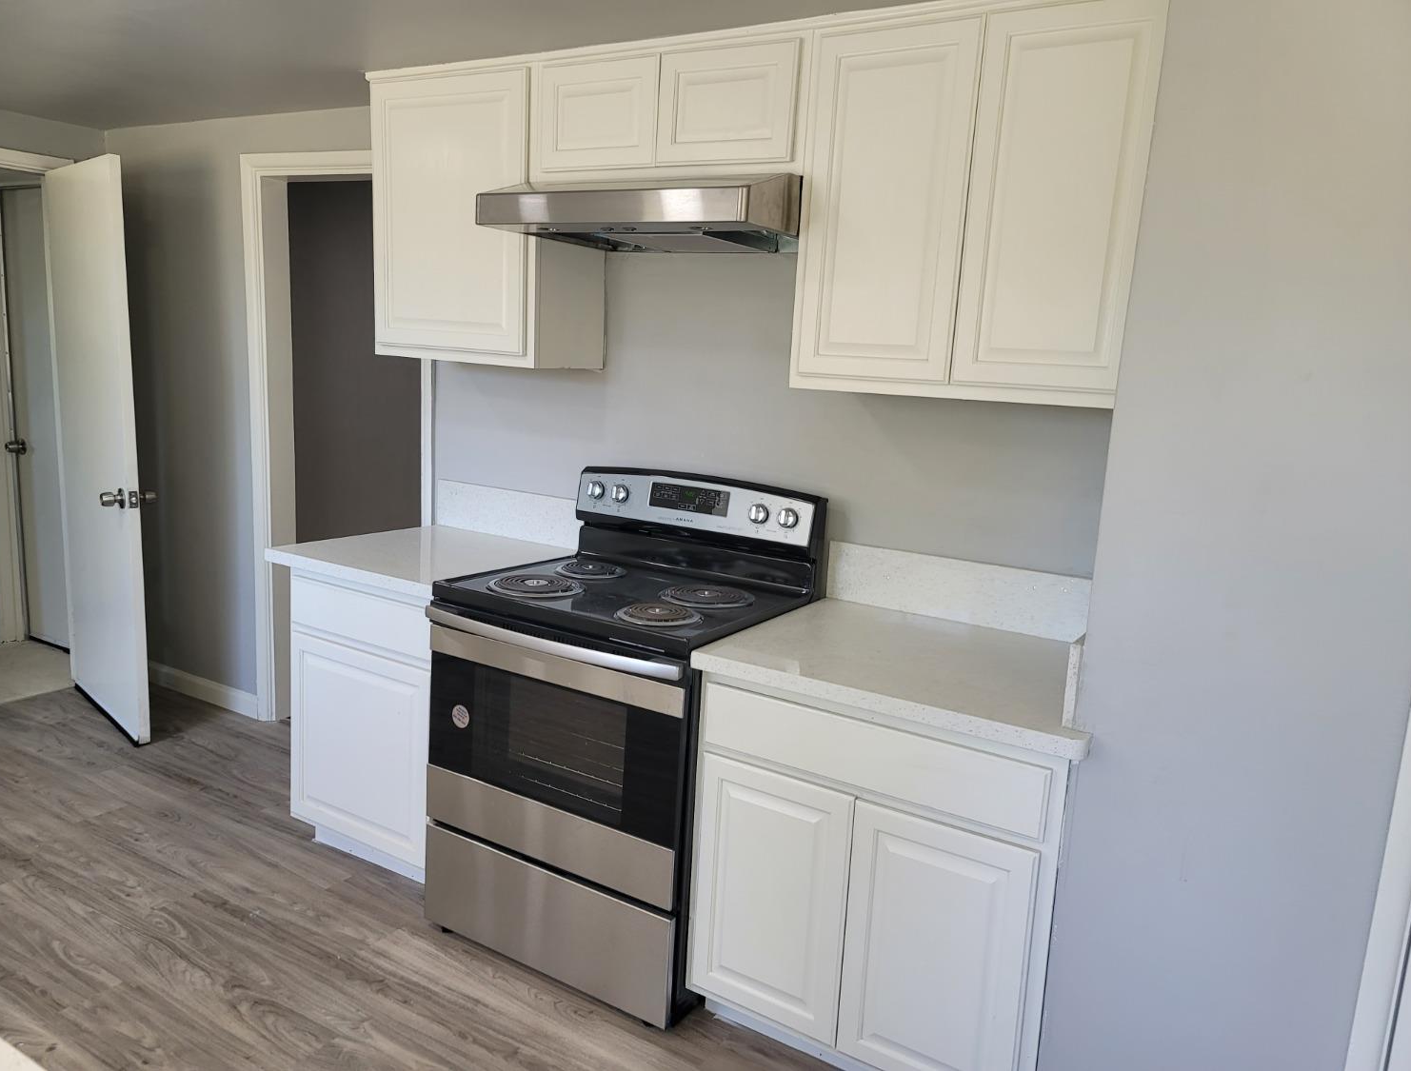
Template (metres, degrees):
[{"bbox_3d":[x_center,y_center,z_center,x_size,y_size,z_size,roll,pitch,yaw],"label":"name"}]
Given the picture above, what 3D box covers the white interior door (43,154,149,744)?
[{"bbox_3d":[-2.269,-0.312,3.839,0.806,2.035,0.036,13,14,44],"label":"white interior door"}]

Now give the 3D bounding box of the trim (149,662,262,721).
[{"bbox_3d":[-2.146,0.619,4.307,0.875,0.100,0.015,9,12,31],"label":"trim"}]

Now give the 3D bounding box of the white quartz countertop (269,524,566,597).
[{"bbox_3d":[-0.775,0.061,2.989,0.655,0.034,0.658,9,12,31],"label":"white quartz countertop"}]

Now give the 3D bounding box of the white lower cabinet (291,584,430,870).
[{"bbox_3d":[-0.772,0.509,3.066,0.600,0.870,0.635,9,12,31],"label":"white lower cabinet"}]

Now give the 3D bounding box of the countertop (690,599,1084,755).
[{"bbox_3d":[0.478,0.270,2.220,0.781,0.034,0.662,9,12,31],"label":"countertop"}]

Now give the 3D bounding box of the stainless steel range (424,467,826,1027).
[{"bbox_3d":[-0.212,0.458,2.643,0.757,1.180,0.705,9,12,31],"label":"stainless steel range"}]

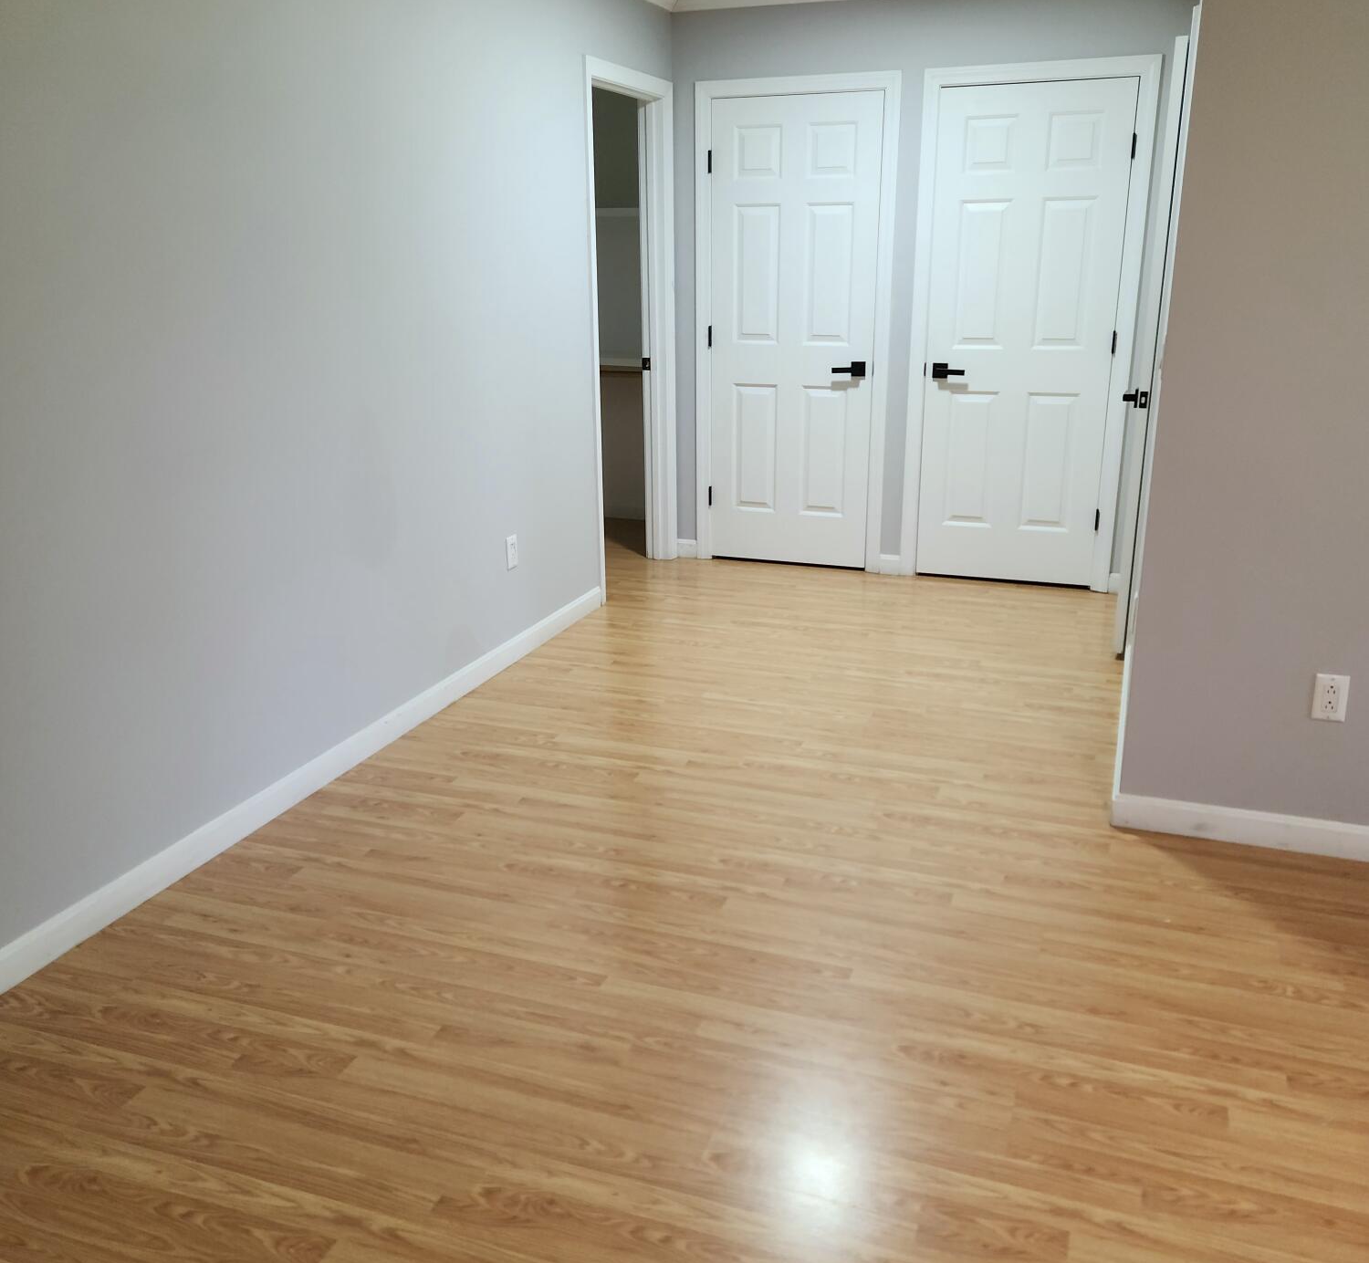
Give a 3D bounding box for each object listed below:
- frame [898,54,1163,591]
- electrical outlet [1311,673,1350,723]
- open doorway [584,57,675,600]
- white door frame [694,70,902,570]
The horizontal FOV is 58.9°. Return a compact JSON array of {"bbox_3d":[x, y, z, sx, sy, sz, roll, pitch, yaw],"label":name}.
[{"bbox_3d":[1.420,-1.235,5.117,0.898,2.118,0.120,6,19,20],"label":"frame"},{"bbox_3d":[1.534,0.160,2.874,0.071,0.115,0.009,6,19,20],"label":"electrical outlet"},{"bbox_3d":[-0.252,-1.251,5.210,0.135,2.118,0.860,6,19,20],"label":"open doorway"},{"bbox_3d":[0.493,-1.334,5.453,0.895,2.118,0.120,6,19,20],"label":"white door frame"}]

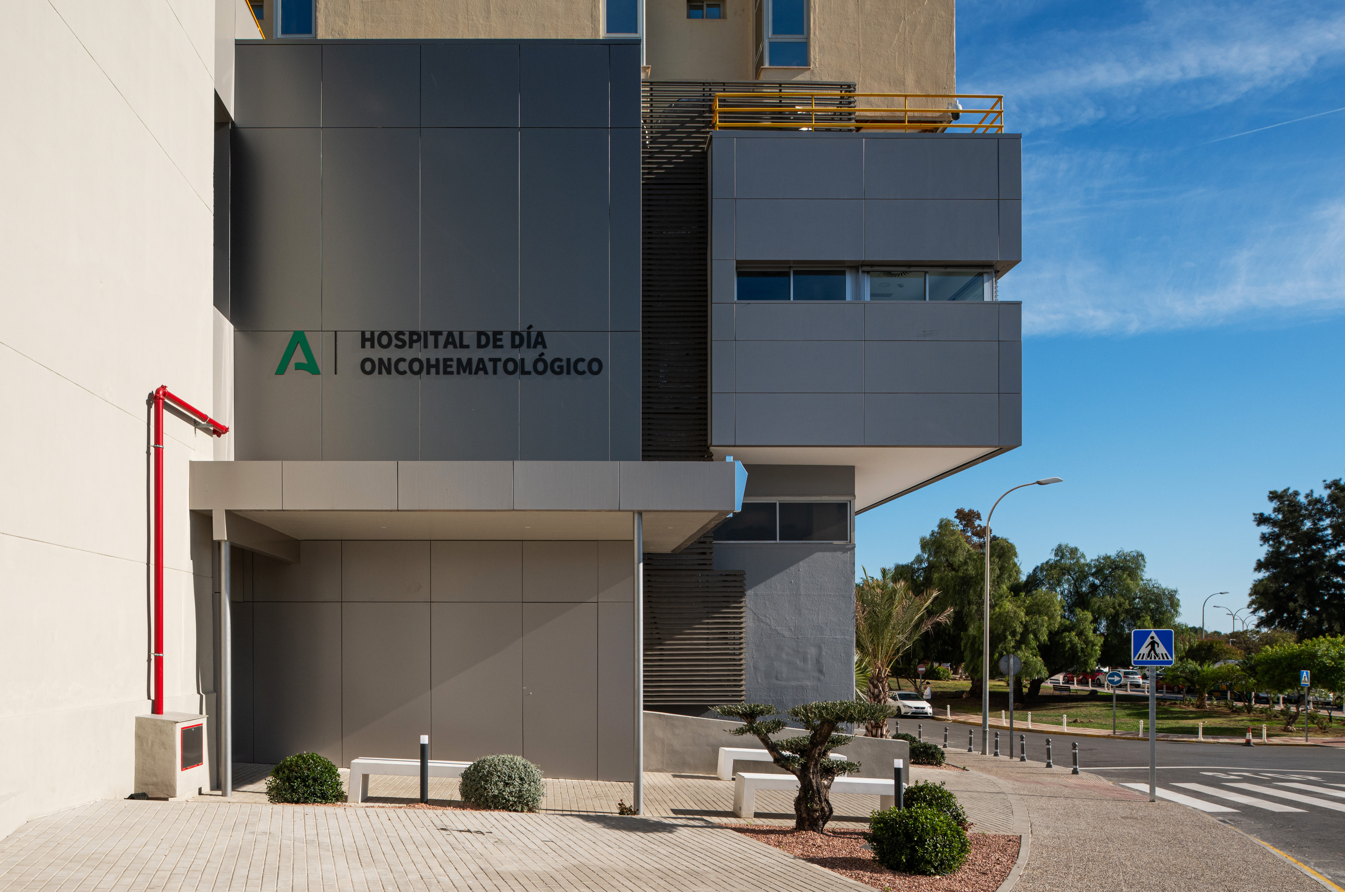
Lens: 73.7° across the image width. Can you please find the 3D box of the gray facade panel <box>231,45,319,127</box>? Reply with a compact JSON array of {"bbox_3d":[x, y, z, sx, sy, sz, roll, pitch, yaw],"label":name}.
[{"bbox_3d":[-5.198,-4.724,11.780,1.184,1.102,0.060,0,0,0],"label":"gray facade panel"}]

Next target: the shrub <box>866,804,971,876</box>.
[{"bbox_3d":[2.171,3.473,7.900,0.900,0.640,0.880,0,0,0],"label":"shrub"}]

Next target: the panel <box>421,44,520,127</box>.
[{"bbox_3d":[-2.568,-4.585,11.425,1.263,1.096,0.050,0,0,0],"label":"panel"}]

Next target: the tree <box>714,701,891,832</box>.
[{"bbox_3d":[1.346,3.320,9.300,1.820,1.360,1.550,0,0,0],"label":"tree"}]

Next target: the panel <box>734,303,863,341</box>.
[{"bbox_3d":[1.918,-1.868,13.525,1.938,0.570,0.050,0,0,0],"label":"panel"}]

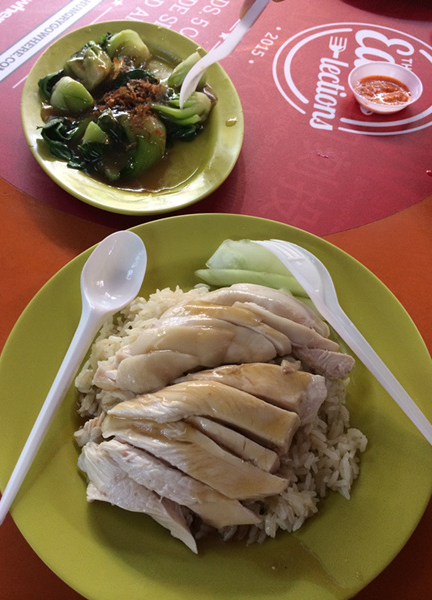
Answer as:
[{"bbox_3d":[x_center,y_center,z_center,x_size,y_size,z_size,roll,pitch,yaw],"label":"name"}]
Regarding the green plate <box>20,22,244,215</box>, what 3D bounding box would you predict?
[{"bbox_3d":[-0.068,-0.150,0.425,0.168,0.027,0.239,-16,58,-9],"label":"green plate"}]

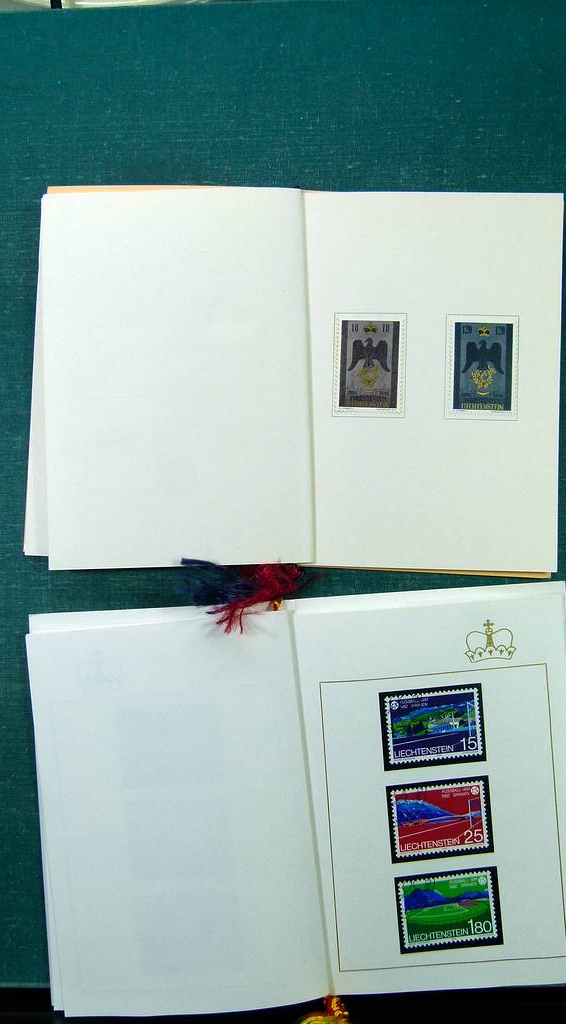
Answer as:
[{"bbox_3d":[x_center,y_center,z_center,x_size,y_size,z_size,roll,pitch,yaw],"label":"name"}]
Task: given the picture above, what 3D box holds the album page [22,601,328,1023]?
[{"bbox_3d":[-0.040,0.115,0.286,0.102,0.007,0.147,-5,88,0],"label":"album page"}]

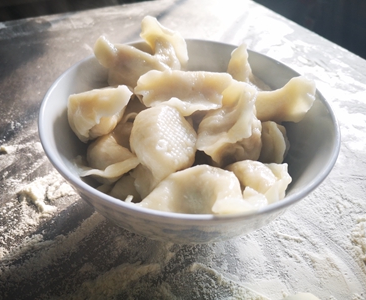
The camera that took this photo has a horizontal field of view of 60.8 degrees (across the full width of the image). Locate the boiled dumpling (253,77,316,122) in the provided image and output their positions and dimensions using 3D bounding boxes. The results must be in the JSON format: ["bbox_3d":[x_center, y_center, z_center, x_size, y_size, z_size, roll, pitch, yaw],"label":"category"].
[{"bbox_3d":[0.062,-0.030,0.196,0.047,0.028,0.027,-8,45,-13],"label":"boiled dumpling"}]

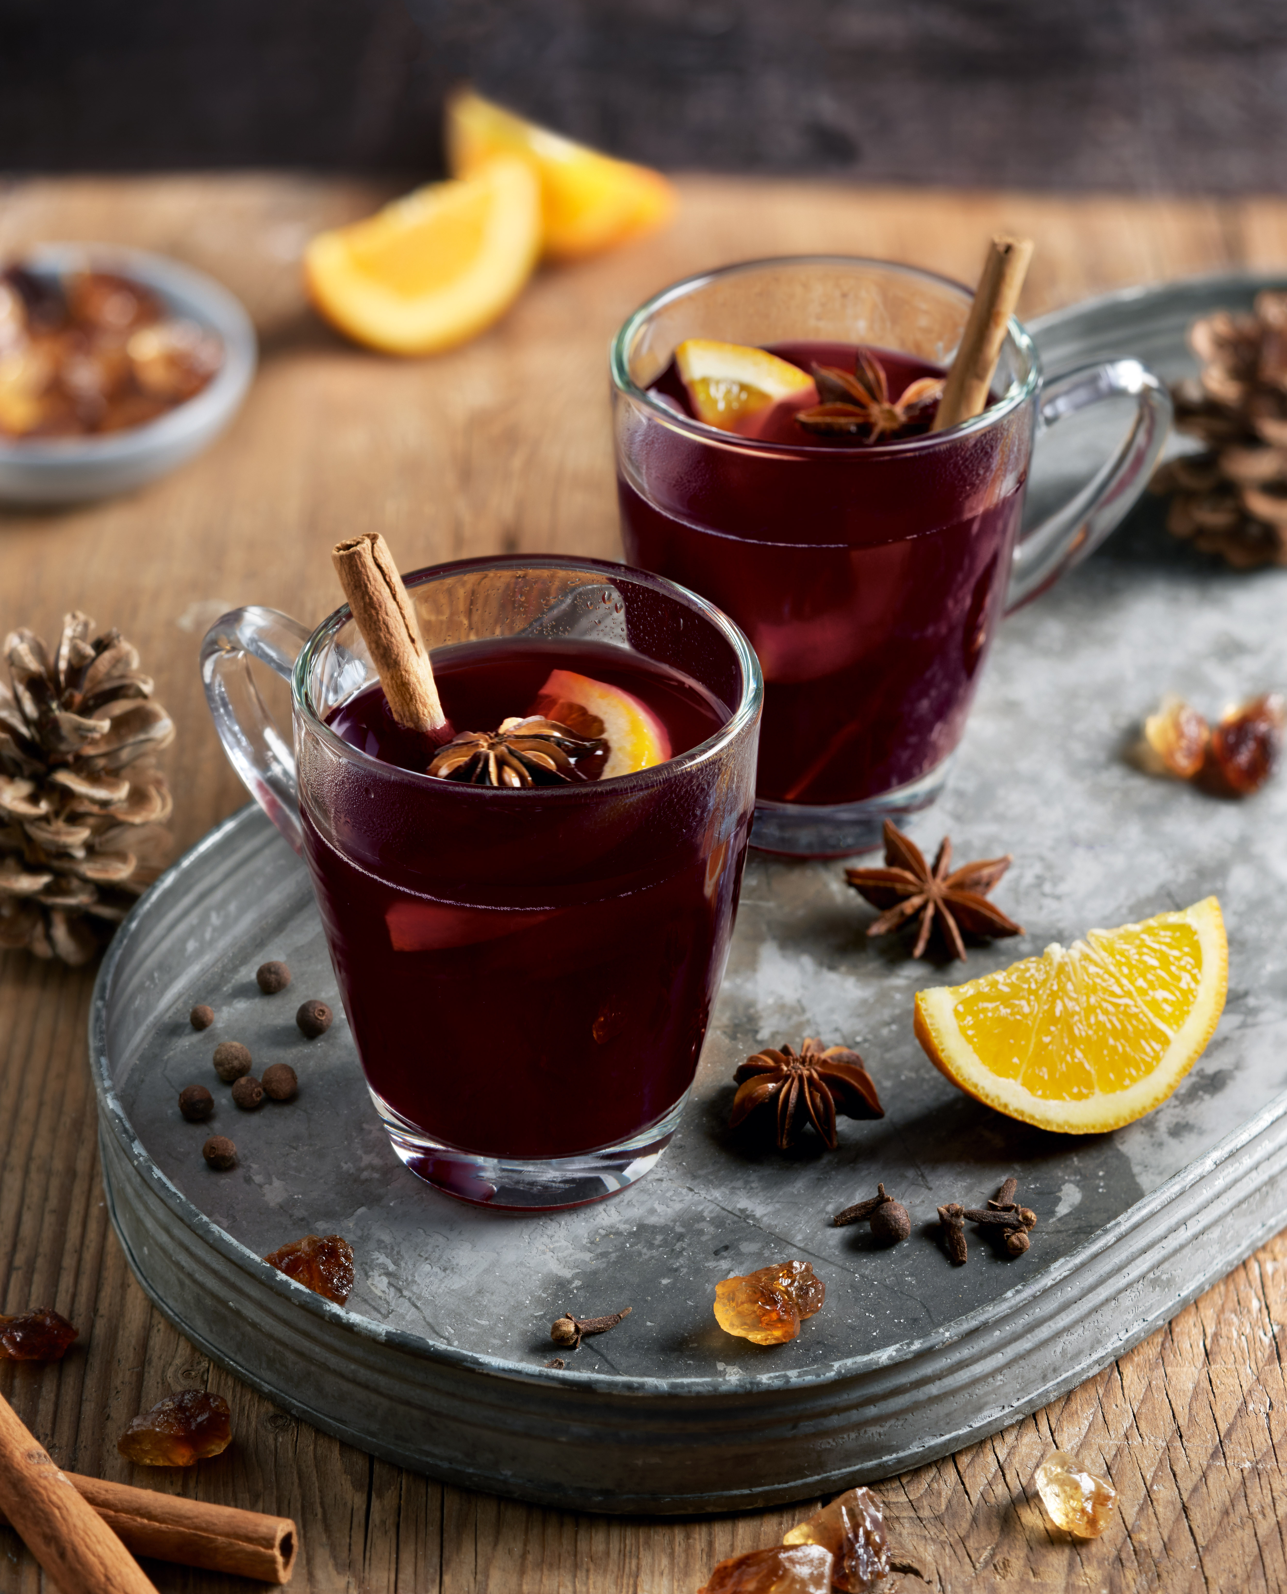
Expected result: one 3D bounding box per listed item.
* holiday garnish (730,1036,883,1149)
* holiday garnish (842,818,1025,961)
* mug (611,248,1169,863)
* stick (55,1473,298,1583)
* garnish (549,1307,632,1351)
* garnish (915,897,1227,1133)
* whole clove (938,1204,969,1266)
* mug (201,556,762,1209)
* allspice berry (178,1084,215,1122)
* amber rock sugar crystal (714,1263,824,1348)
[{"bbox_3d":[0.031,0.057,0.924,0.028,0.011,0.026,1,33,0],"label":"holiday garnish"},{"bbox_3d":[0.059,0.019,0.978,0.033,0.011,0.035,1,48,0],"label":"holiday garnish"},{"bbox_3d":[0.048,-0.047,1.000,0.110,0.103,0.086,-4,33,-8],"label":"mug"},{"bbox_3d":[-0.097,0.122,0.827,0.075,0.011,0.011,9,34,13],"label":"stick"},{"bbox_3d":[-0.009,0.095,0.869,0.016,0.006,0.006,-17,37,-25],"label":"garnish"},{"bbox_3d":[0.081,0.043,0.924,0.069,0.035,0.039,-16,36,-24],"label":"garnish"},{"bbox_3d":[0.058,0.080,0.893,0.005,0.005,0.015,-2,33,-5],"label":"whole clove"},{"bbox_3d":[-0.031,0.017,0.902,0.108,0.101,0.084,17,36,24],"label":"mug"},{"bbox_3d":[-0.086,0.059,0.923,0.006,0.006,0.006,1,33,0],"label":"allspice berry"},{"bbox_3d":[0.023,0.091,0.870,0.018,0.011,0.013,-10,34,-17],"label":"amber rock sugar crystal"}]

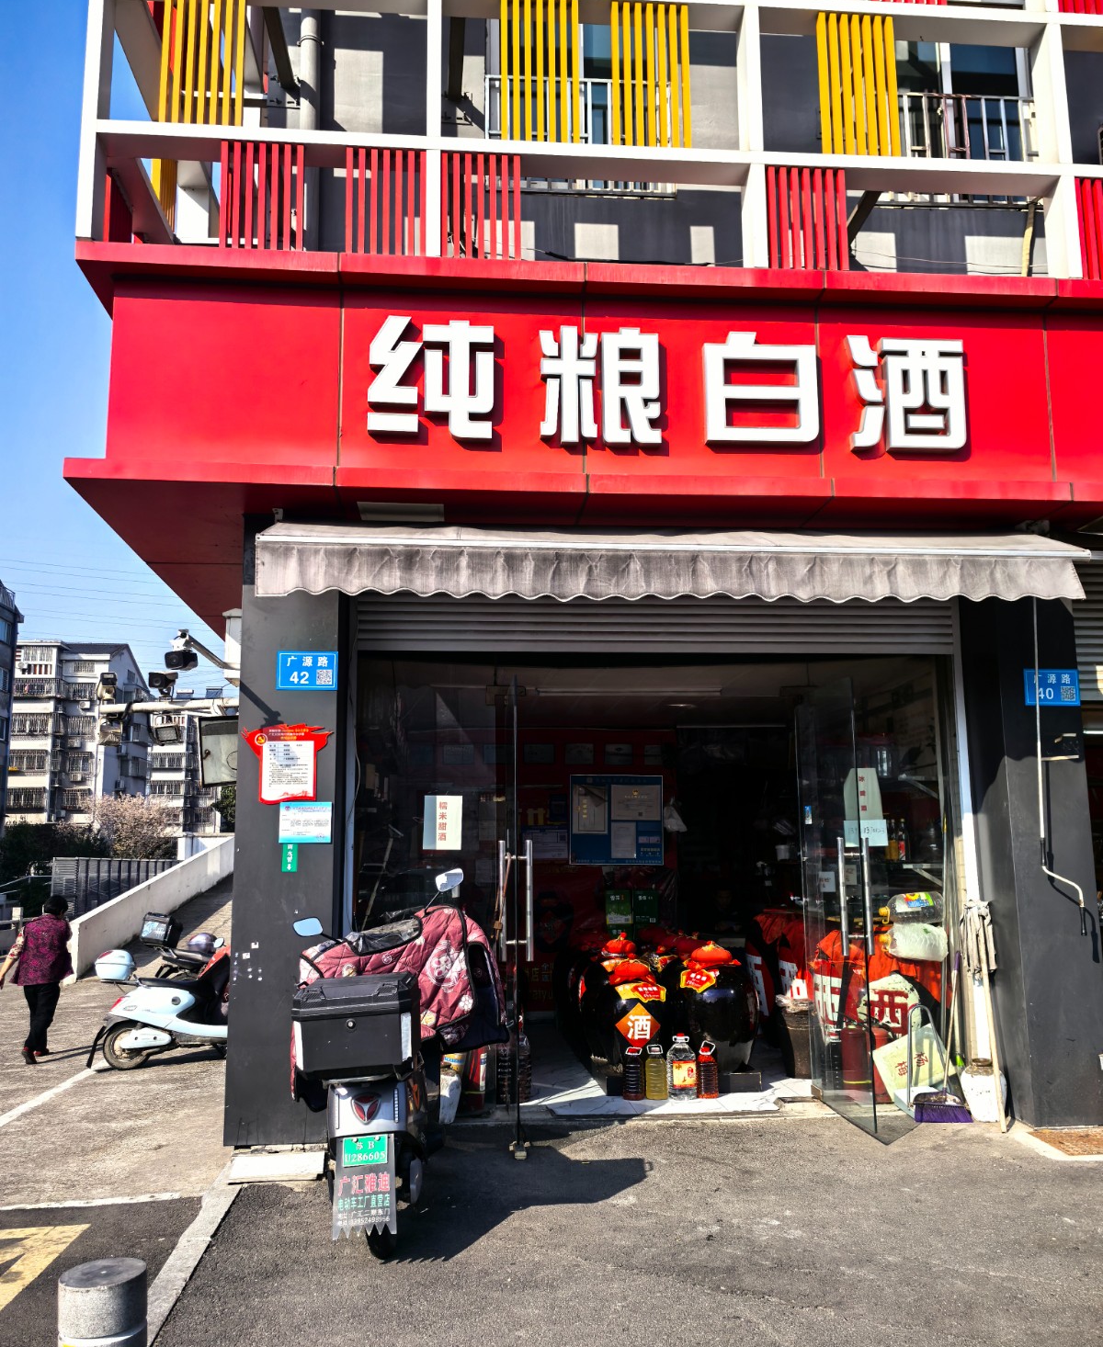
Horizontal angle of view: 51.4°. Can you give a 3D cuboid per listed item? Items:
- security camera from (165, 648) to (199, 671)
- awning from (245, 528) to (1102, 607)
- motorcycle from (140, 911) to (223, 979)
[{"bbox_3d":[-1.715,-0.064,5.326,0.083,0.090,0.170,-2,2,10],"label":"security camera"},{"bbox_3d":[0.638,-0.573,5.833,4.119,0.531,0.550,0,-9,-5],"label":"awning"},{"bbox_3d":[-3.299,2.945,11.336,1.660,1.120,0.680,-1,-9,5],"label":"motorcycle"}]

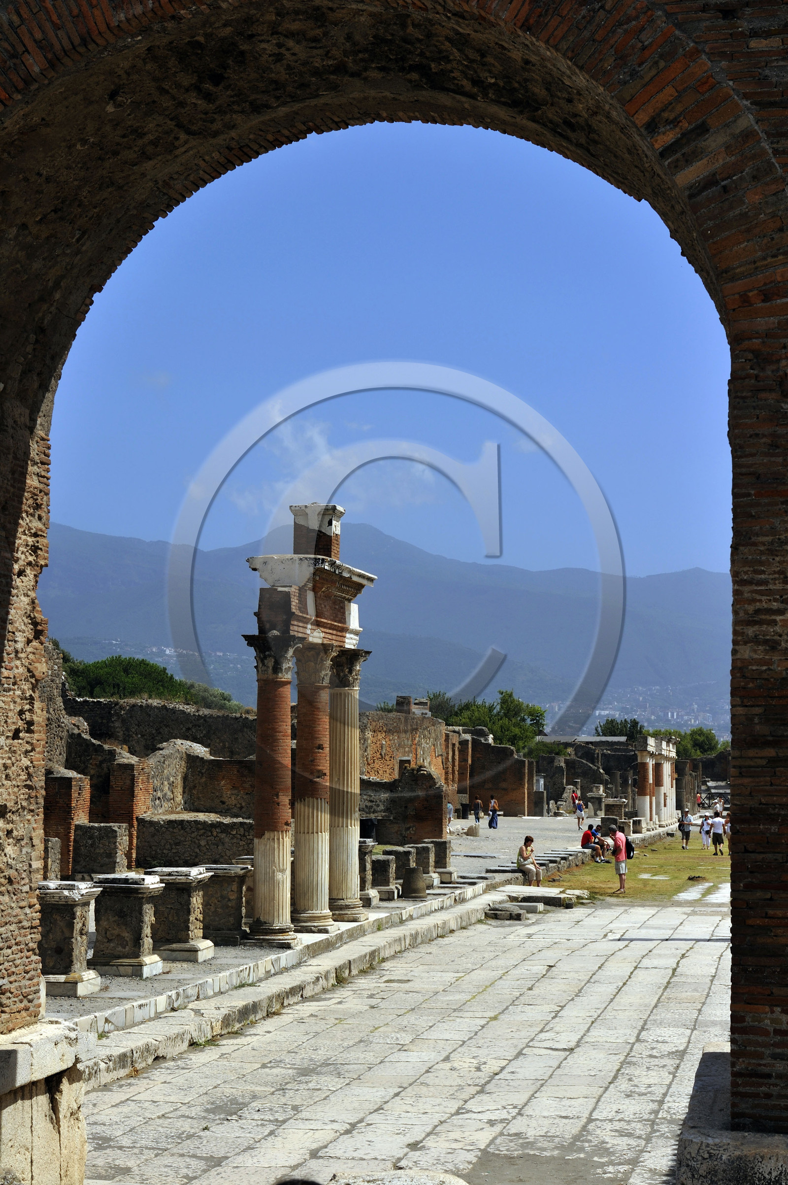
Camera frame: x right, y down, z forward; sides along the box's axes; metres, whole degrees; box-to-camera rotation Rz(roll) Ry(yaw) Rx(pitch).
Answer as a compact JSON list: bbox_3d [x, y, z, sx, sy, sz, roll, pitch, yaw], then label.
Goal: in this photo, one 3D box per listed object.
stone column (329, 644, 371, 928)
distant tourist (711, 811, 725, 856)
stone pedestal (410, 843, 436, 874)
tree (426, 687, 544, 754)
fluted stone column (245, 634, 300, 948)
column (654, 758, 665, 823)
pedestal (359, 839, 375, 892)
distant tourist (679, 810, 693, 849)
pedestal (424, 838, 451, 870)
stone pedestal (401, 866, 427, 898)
[{"bbox_3d":[-0.754,3.078,36.800,0.720,4.260,0.720,0,-4,0],"label":"stone column"},{"bbox_3d":[12.843,9.562,91.300,0.550,1.740,0.420,1,-5,-6],"label":"distant tourist"},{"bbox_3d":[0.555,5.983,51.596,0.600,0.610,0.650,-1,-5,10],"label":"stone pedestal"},{"bbox_3d":[6.551,10.715,163.000,8.500,8.000,7.500,0,-4,10],"label":"tree"},{"bbox_3d":[-1.660,2.751,31.900,0.720,4.260,0.720,0,-4,0],"label":"fluted stone column"},{"bbox_3d":[14.649,10.953,127.000,0.560,3.750,0.560,-1,-5,10],"label":"column"},{"bbox_3d":[-0.684,5.087,41.695,0.700,1.170,0.800,-1,-5,10],"label":"pedestal"},{"bbox_3d":[12.464,10.074,98.320,0.600,1.750,0.450,1,-5,-10],"label":"distant tourist"},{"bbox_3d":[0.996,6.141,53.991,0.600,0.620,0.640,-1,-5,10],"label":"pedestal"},{"bbox_3d":[0.423,5.940,47.200,0.530,0.640,0.530,0,-5,0],"label":"stone pedestal"}]

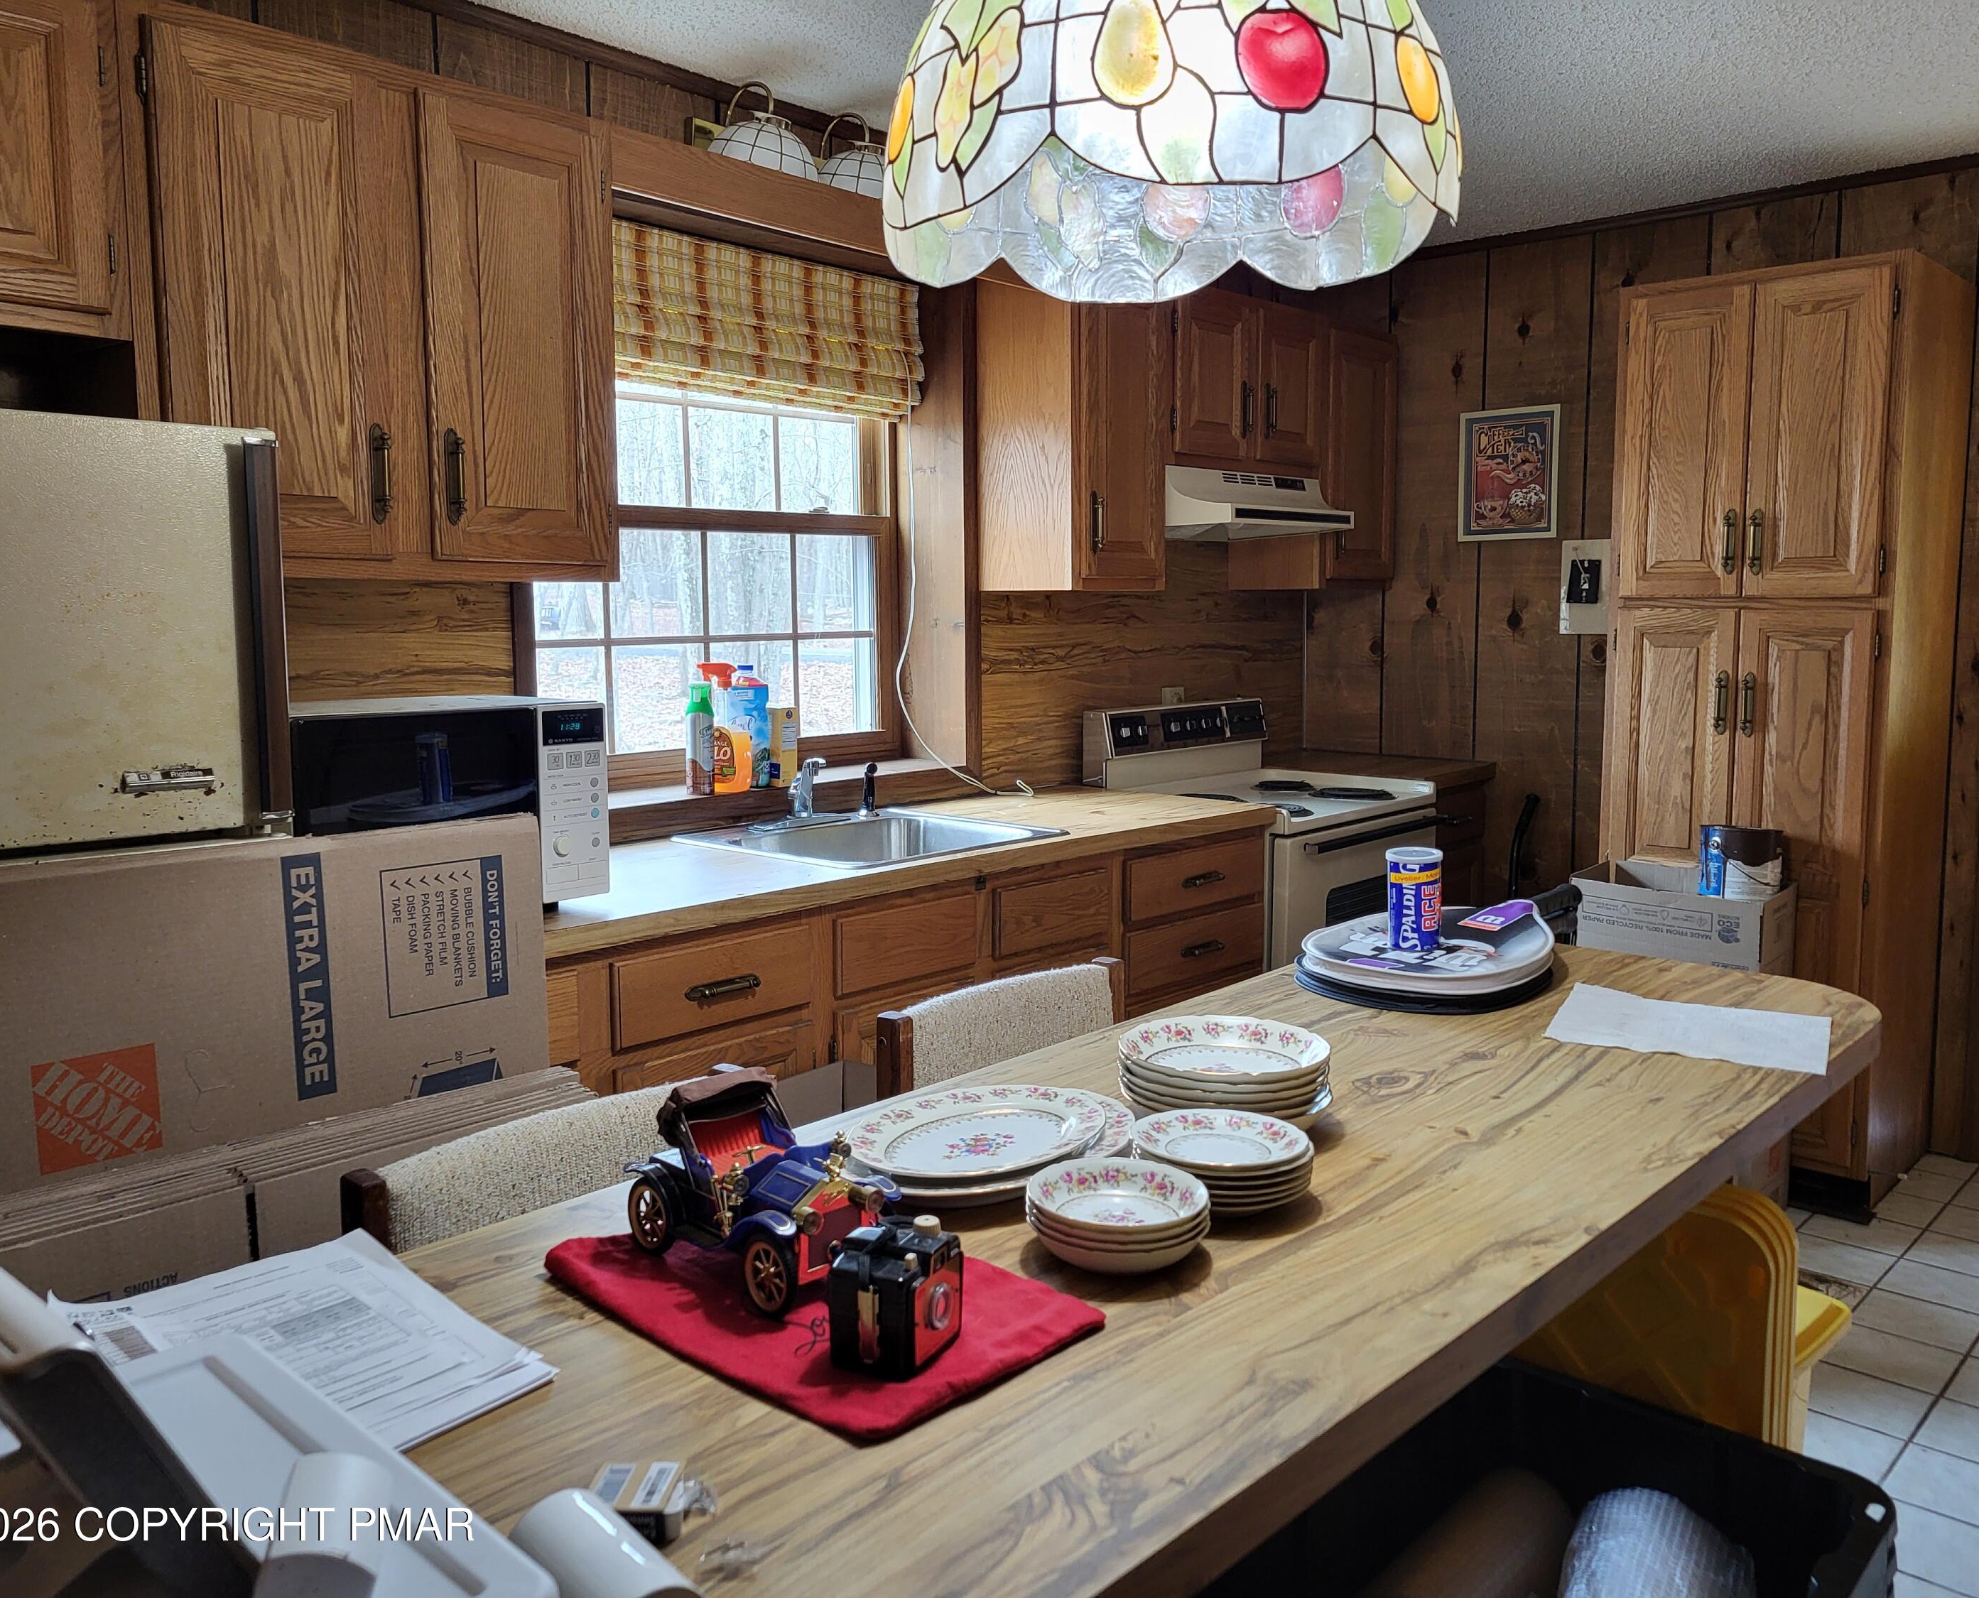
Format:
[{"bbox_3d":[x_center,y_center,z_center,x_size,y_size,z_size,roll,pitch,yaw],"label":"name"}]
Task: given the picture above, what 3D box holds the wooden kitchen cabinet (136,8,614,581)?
[{"bbox_3d":[-1.012,-0.739,2.568,0.325,0.770,0.775,5,8,42],"label":"wooden kitchen cabinet"}]

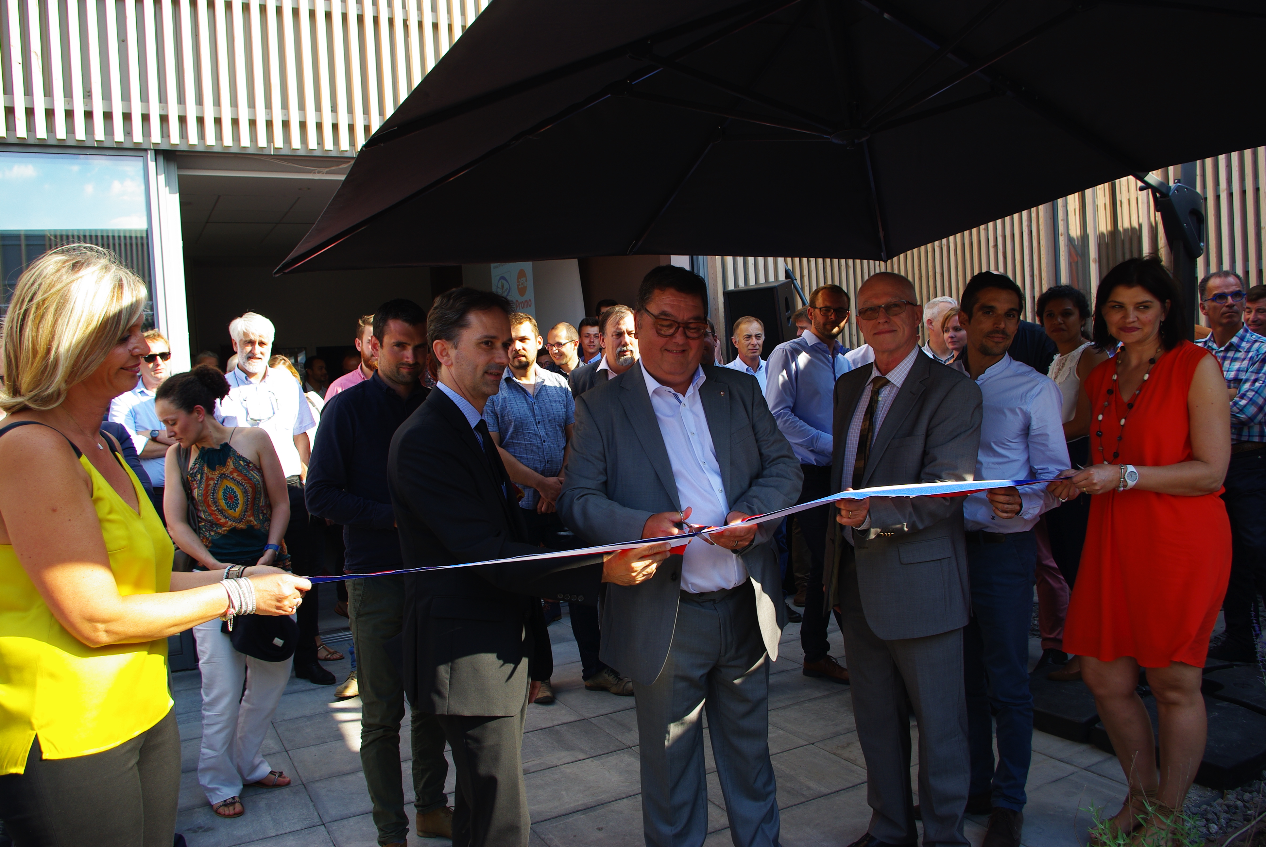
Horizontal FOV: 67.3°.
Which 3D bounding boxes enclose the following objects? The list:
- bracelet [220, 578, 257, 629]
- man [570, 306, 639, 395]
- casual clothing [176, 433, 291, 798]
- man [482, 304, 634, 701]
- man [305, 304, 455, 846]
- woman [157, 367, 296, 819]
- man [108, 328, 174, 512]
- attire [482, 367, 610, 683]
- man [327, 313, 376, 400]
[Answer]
[{"bbox_3d":[-0.624,0.284,1.500,0.055,0.080,0.060,-7,6,-37],"label":"bracelet"},{"bbox_3d":[-0.044,0.325,4.450,0.550,1.760,0.350,-4,5,-11],"label":"man"},{"bbox_3d":[-1.442,0.668,3.460,0.420,1.280,0.320,-5,5,-21],"label":"casual clothing"},{"bbox_3d":[-0.385,0.350,4.430,0.600,1.750,0.400,-5,5,-17],"label":"man"},{"bbox_3d":[-0.790,0.472,3.170,0.580,1.770,0.420,-6,6,-30],"label":"man"},{"bbox_3d":[-1.466,0.575,3.450,0.490,1.590,0.380,-5,5,-21],"label":"woman"},{"bbox_3d":[-2.206,0.446,4.450,0.560,1.750,0.360,-6,6,-28],"label":"man"},{"bbox_3d":[-0.399,0.456,4.430,0.540,1.440,0.340,-5,5,-17],"label":"attire"},{"bbox_3d":[-1.205,0.368,4.550,0.540,1.780,0.360,-5,5,-24],"label":"man"}]

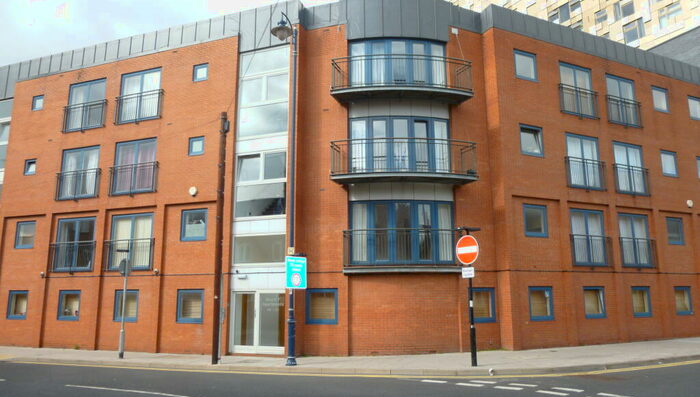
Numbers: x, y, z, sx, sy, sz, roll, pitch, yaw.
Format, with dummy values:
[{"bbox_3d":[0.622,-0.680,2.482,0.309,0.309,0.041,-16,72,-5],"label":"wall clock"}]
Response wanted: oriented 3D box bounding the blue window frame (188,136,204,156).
[{"bbox_3d":[-5.591,-1.891,18.581,0.660,0.665,0.110,-4,-11,20],"label":"blue window frame"}]

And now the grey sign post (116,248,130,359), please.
[{"bbox_3d":[-7.596,3.459,16.800,0.500,3.546,0.600,-3,-11,15],"label":"grey sign post"}]

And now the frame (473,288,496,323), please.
[{"bbox_3d":[4.297,3.462,16.359,1.036,1.091,0.120,5,-12,-25],"label":"frame"}]

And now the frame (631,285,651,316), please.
[{"bbox_3d":[11.018,3.909,19.066,1.069,1.113,0.120,5,-12,-25],"label":"frame"}]

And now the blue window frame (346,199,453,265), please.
[{"bbox_3d":[1.675,1.100,16.294,3.338,2.039,0.380,0,-10,-3],"label":"blue window frame"}]

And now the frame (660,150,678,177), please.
[{"bbox_3d":[13.654,-1.467,21.651,1.060,1.089,0.110,5,-11,-26],"label":"frame"}]

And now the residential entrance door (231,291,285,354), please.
[{"bbox_3d":[-2.980,3.973,16.247,2.027,1.967,0.120,-4,-11,21],"label":"residential entrance door"}]

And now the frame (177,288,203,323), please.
[{"bbox_3d":[-5.448,3.688,17.317,1.099,1.106,0.120,-4,-11,20],"label":"frame"}]

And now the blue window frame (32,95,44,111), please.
[{"bbox_3d":[-13.519,-4.135,22.016,0.651,0.639,0.110,-4,-11,20],"label":"blue window frame"}]

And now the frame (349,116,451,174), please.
[{"bbox_3d":[1.679,-1.696,16.812,3.347,2.030,0.380,0,-10,-3],"label":"frame"}]

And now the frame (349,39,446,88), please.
[{"bbox_3d":[1.627,-4.458,16.932,3.352,1.940,0.392,0,-10,0],"label":"frame"}]

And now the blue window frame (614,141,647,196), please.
[{"bbox_3d":[11.244,-1.179,20.378,1.830,2.066,0.110,5,-11,-26],"label":"blue window frame"}]

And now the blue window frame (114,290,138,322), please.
[{"bbox_3d":[-8.163,3.948,18.553,1.108,1.121,0.110,-4,-11,20],"label":"blue window frame"}]

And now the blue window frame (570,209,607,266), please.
[{"bbox_3d":[8.701,1.450,18.449,1.751,2.058,0.120,5,-11,-26],"label":"blue window frame"}]

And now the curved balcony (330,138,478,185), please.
[{"bbox_3d":[1.776,-1.175,16.446,4.791,1.263,1.324,0,-10,-3],"label":"curved balcony"}]

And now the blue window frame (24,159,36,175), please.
[{"bbox_3d":[-13.275,-1.289,21.087,0.639,0.658,0.120,-4,-11,20],"label":"blue window frame"}]

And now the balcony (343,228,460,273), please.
[{"bbox_3d":[1.728,1.679,15.874,3.830,1.277,1.156,0,-10,-3],"label":"balcony"}]

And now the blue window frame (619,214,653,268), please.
[{"bbox_3d":[11.182,1.664,19.834,1.805,2.074,0.110,5,-11,-26],"label":"blue window frame"}]

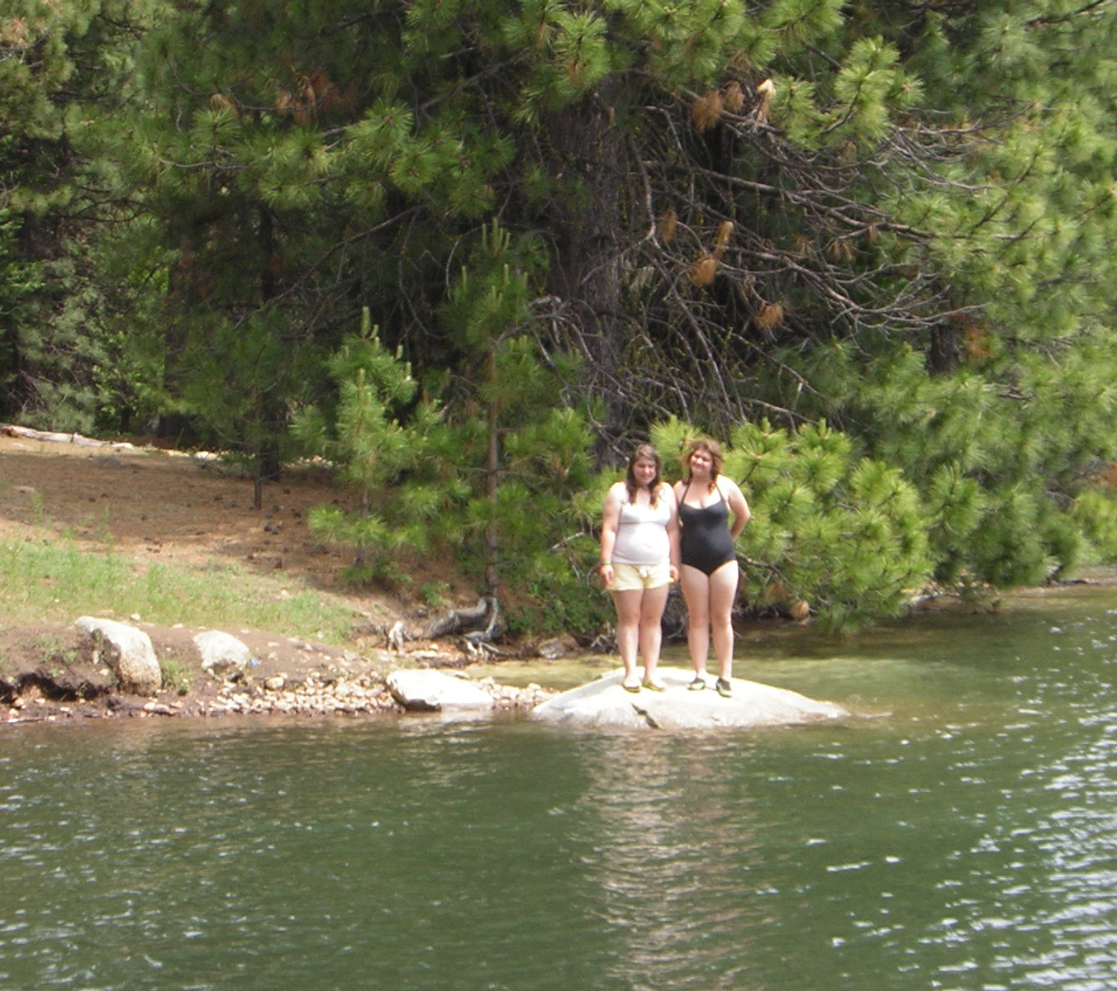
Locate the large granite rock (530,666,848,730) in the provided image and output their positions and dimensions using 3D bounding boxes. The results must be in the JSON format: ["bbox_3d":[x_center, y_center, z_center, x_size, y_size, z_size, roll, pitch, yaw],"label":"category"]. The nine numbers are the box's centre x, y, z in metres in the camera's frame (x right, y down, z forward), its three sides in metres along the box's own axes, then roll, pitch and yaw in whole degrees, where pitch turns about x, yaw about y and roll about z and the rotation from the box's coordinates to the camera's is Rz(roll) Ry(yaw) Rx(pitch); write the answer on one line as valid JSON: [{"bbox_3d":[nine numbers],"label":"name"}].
[{"bbox_3d":[0.868,1.350,27.400,2.110,0.430,1.650,0,1,0],"label":"large granite rock"}]

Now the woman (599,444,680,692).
[{"bbox_3d":[0.537,0.478,27.300,0.530,1.630,0.330,0,1,-5],"label":"woman"}]

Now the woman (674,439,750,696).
[{"bbox_3d":[1.003,0.474,27.250,0.520,1.690,0.340,0,1,-2],"label":"woman"}]

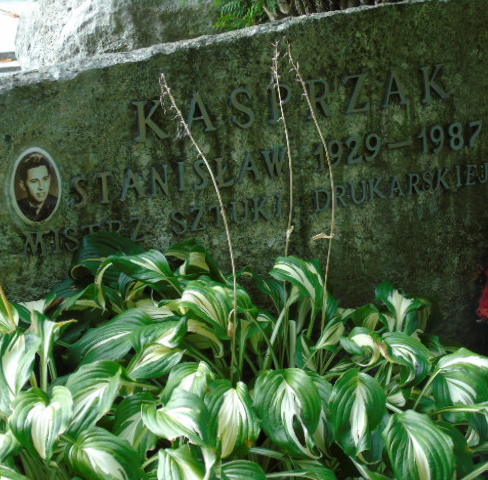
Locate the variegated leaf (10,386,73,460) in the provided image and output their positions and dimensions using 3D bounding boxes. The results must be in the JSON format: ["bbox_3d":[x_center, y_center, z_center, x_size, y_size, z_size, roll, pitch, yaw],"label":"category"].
[{"bbox_3d":[-0.284,0.257,1.840,0.084,0.105,0.042,-3,-16,-1],"label":"variegated leaf"}]

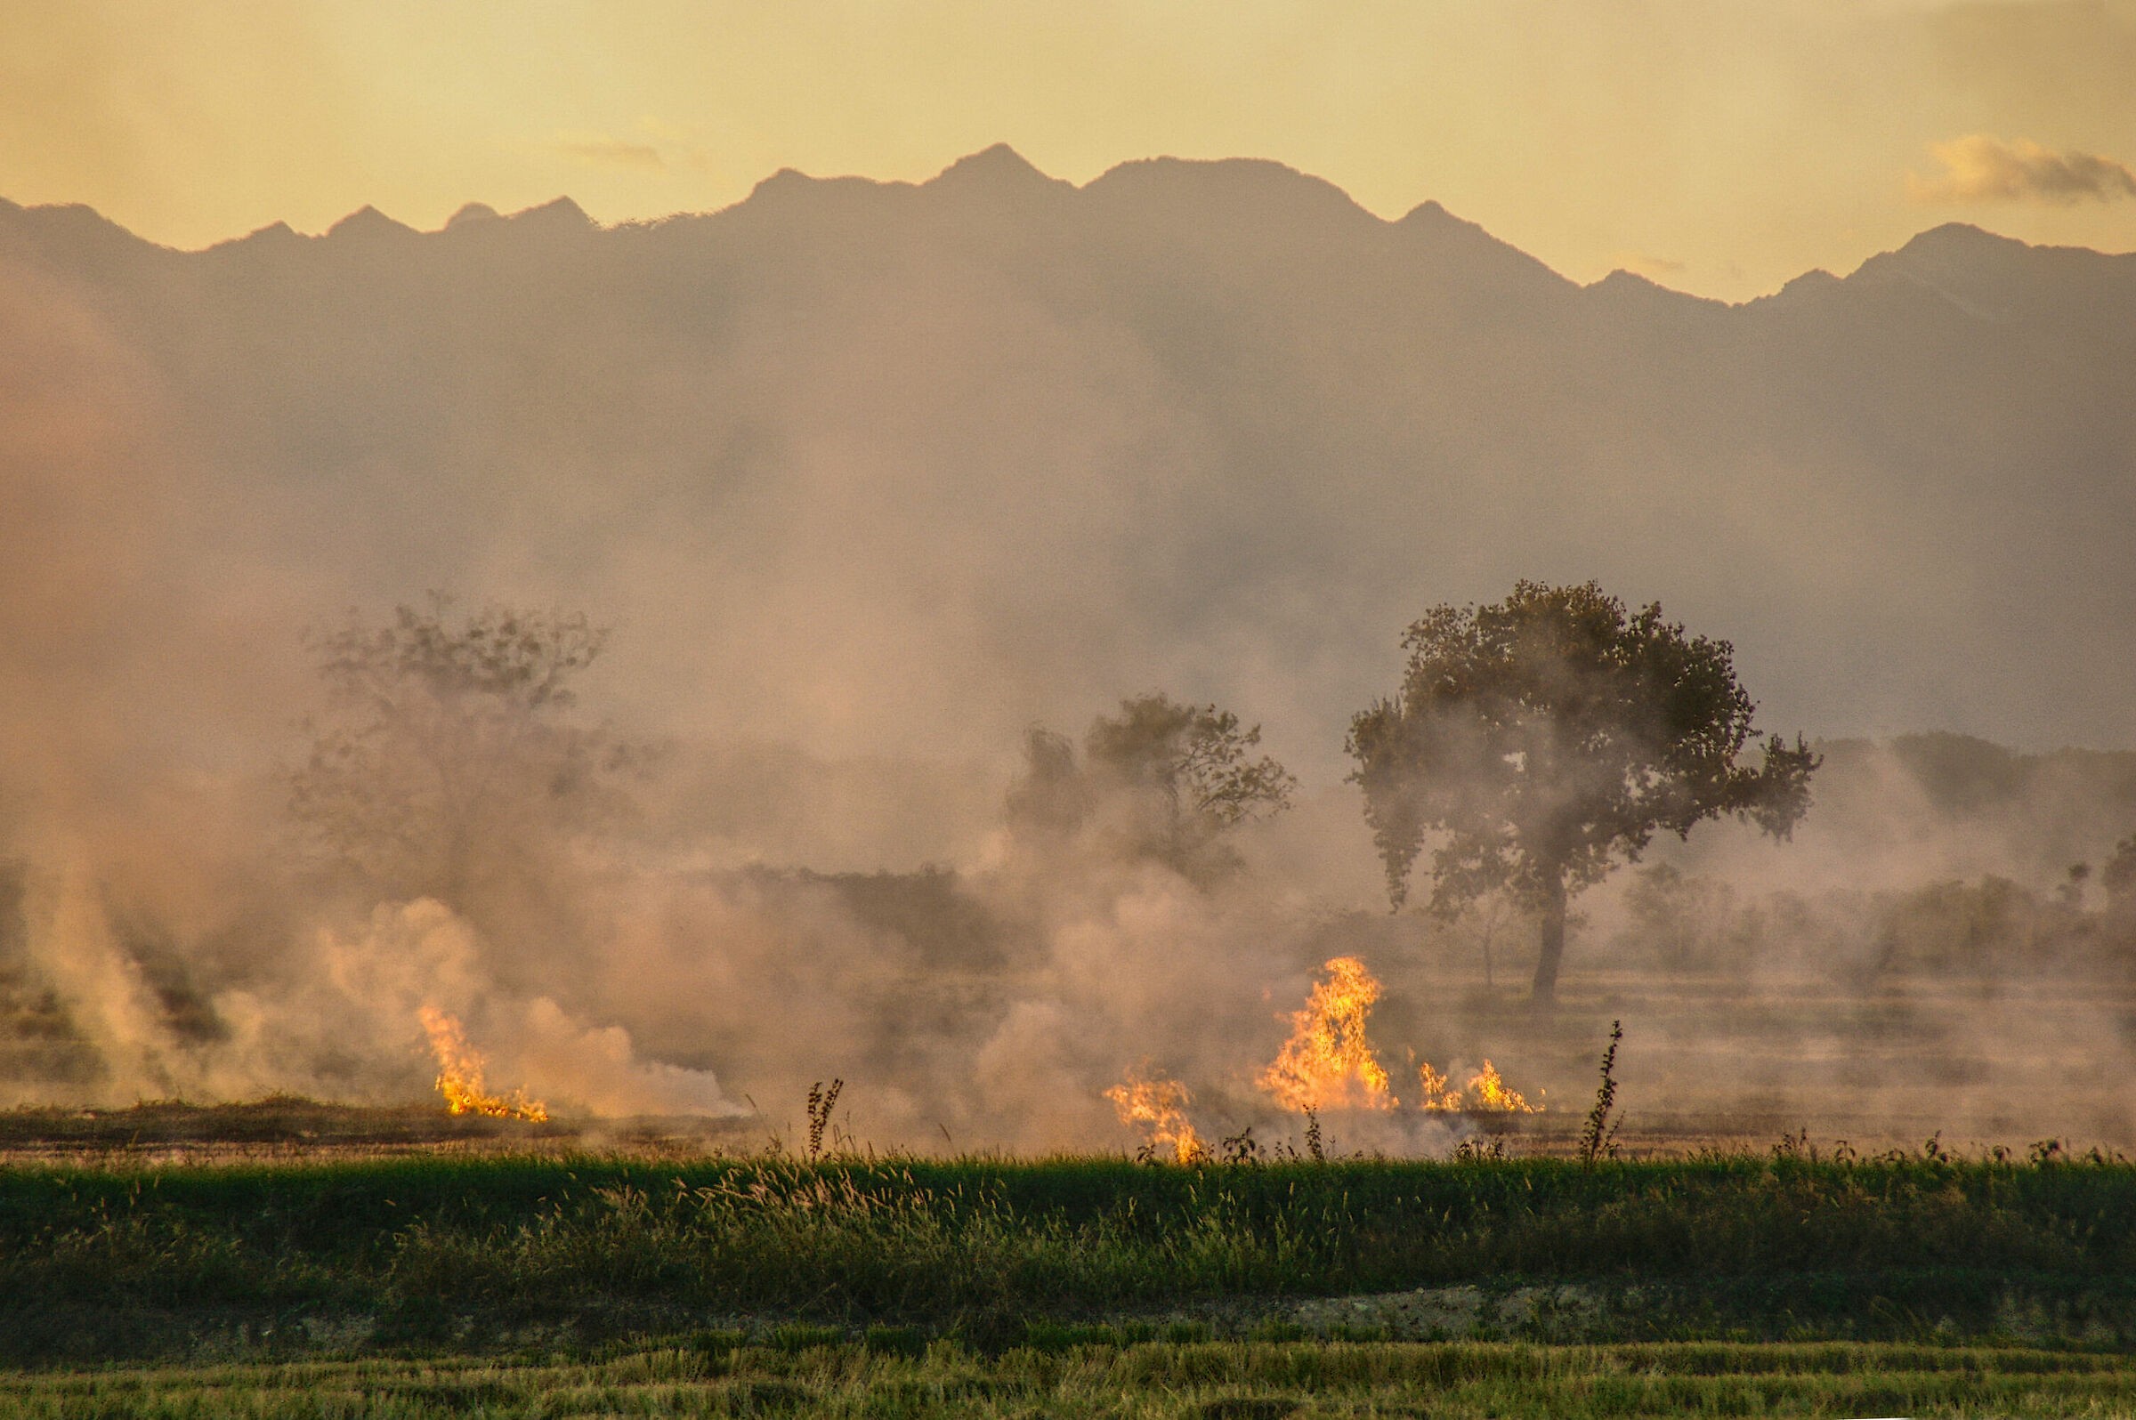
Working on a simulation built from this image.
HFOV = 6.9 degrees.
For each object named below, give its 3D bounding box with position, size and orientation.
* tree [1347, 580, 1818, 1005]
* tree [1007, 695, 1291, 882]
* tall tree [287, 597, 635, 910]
[{"bbox_3d":[10.116,1.625,350.000,9.300,8.370,8.600,0,-1,0],"label":"tree"},{"bbox_3d":[2.018,2.965,430.000,6.980,6.820,6.400,0,-1,0],"label":"tree"},{"bbox_3d":[-13.133,1.788,385.000,7.510,8.560,7.200,0,-1,0],"label":"tall tree"}]

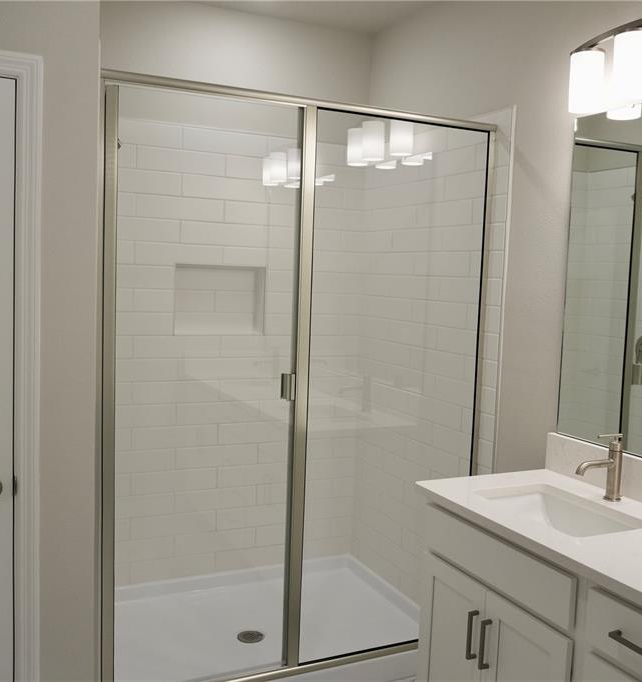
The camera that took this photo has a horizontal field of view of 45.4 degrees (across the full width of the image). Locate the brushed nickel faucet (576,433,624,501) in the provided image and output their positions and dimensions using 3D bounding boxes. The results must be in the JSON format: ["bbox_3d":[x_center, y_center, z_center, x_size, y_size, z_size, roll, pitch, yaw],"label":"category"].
[{"bbox_3d":[0.831,0.381,2.293,0.183,0.200,0.052,-1,6,-26],"label":"brushed nickel faucet"}]

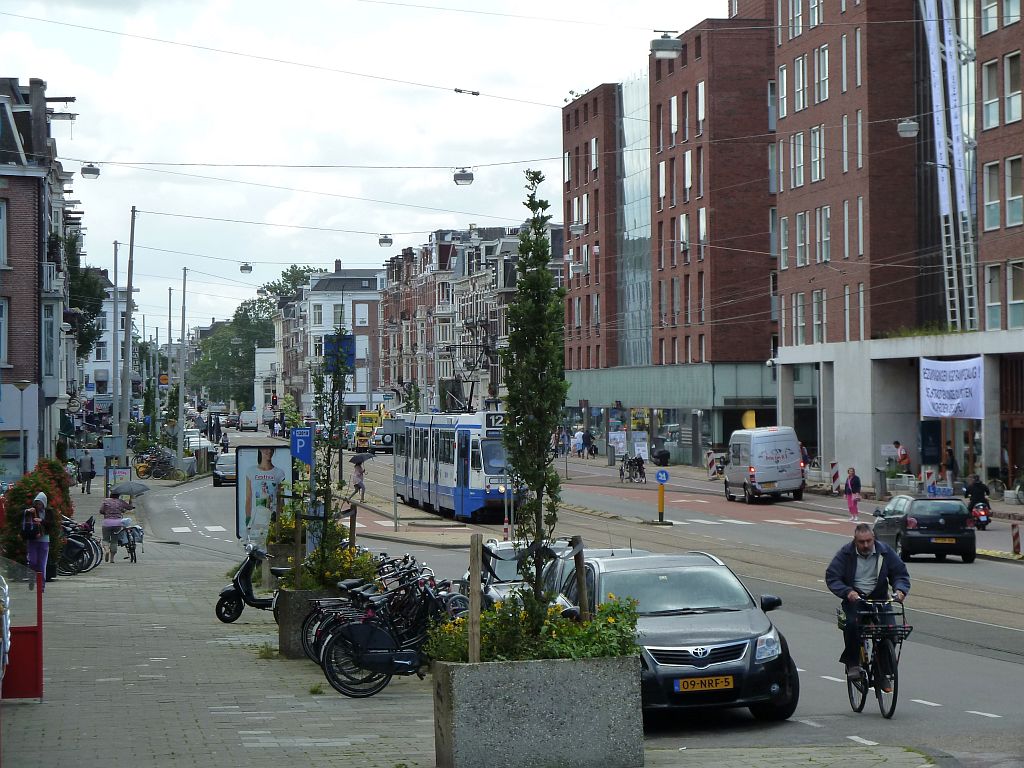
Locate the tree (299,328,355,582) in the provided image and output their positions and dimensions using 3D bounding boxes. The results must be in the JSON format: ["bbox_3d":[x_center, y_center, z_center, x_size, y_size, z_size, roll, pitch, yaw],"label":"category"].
[{"bbox_3d":[-2.141,0.855,38.200,0.650,3.000,0.650,0,0,0],"label":"tree"}]

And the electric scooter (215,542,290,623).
[{"bbox_3d":[-3.522,2.956,48.700,1.760,1.170,0.700,-1,0,-7],"label":"electric scooter"}]

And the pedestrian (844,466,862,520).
[{"bbox_3d":[10.535,3.409,101.300,0.550,1.630,0.420,-1,0,34],"label":"pedestrian"}]

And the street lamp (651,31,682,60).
[{"bbox_3d":[2.400,-5.261,51.000,0.500,0.440,0.450,-1,0,-7],"label":"street lamp"}]

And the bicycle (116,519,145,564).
[{"bbox_3d":[-8.460,3.400,72.800,0.600,1.060,1.750,0,0,-7],"label":"bicycle"}]

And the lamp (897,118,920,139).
[{"bbox_3d":[8.450,-5.447,70.000,0.470,0.380,0.480,0,0,-7],"label":"lamp"}]

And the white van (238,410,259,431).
[{"bbox_3d":[-26.941,3.808,337.000,1.850,2.050,4.600,0,0,-5],"label":"white van"}]

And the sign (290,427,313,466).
[{"bbox_3d":[-3.622,1.084,56.500,0.390,0.650,0.060,-1,0,-7],"label":"sign"}]

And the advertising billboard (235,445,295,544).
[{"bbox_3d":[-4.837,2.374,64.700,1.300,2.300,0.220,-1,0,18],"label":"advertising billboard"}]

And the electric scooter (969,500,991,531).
[{"bbox_3d":[12.540,3.350,88.000,0.700,1.130,1.800,0,0,-3],"label":"electric scooter"}]

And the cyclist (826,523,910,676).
[{"bbox_3d":[3.205,2.020,29.600,0.760,1.520,1.050,0,0,-8],"label":"cyclist"}]

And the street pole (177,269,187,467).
[{"bbox_3d":[-15.903,-0.605,158.000,0.300,9.950,0.300,1,0,0],"label":"street pole"}]

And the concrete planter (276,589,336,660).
[{"bbox_3d":[-2.090,2.840,39.000,1.260,0.800,1.100,0,0,-7],"label":"concrete planter"}]

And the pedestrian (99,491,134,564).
[{"bbox_3d":[-8.841,3.192,73.400,0.700,1.650,0.500,-1,0,-7],"label":"pedestrian"}]

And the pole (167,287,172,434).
[{"bbox_3d":[-19.192,-0.480,184.000,0.270,9.910,0.270,0,0,0],"label":"pole"}]

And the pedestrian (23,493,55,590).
[{"bbox_3d":[-8.104,2.708,56.200,0.580,1.710,0.500,0,0,9],"label":"pedestrian"}]

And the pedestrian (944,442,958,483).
[{"bbox_3d":[15.380,2.890,115.000,0.500,1.750,0.520,-1,0,3],"label":"pedestrian"}]

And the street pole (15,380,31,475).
[{"bbox_3d":[-15.348,2.032,103.000,0.560,4.280,0.560,0,0,0],"label":"street pole"}]

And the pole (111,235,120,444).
[{"bbox_3d":[-16.277,-0.687,135.000,0.280,10.400,0.280,0,0,-7],"label":"pole"}]

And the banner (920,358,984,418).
[{"bbox_3d":[15.852,0.140,117.900,0.100,2.150,8.700,0,0,-7],"label":"banner"}]

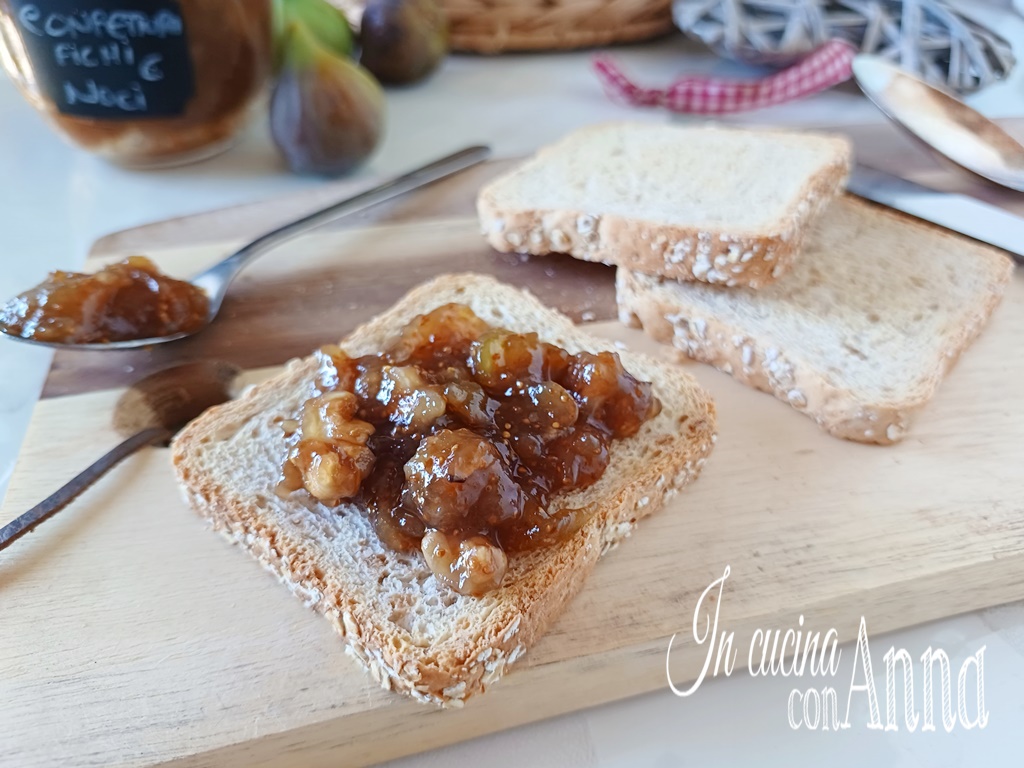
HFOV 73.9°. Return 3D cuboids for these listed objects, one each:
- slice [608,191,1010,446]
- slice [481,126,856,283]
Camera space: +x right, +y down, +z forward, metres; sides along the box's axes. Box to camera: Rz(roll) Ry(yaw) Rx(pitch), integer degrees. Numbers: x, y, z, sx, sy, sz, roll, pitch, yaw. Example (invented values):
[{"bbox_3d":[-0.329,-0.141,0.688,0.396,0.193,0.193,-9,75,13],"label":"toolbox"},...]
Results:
[{"bbox_3d":[0.090,-0.032,0.211,0.090,0.013,0.092,32,50,29],"label":"slice"},{"bbox_3d":[0.052,-0.066,0.230,0.096,0.015,0.093,16,41,26],"label":"slice"}]

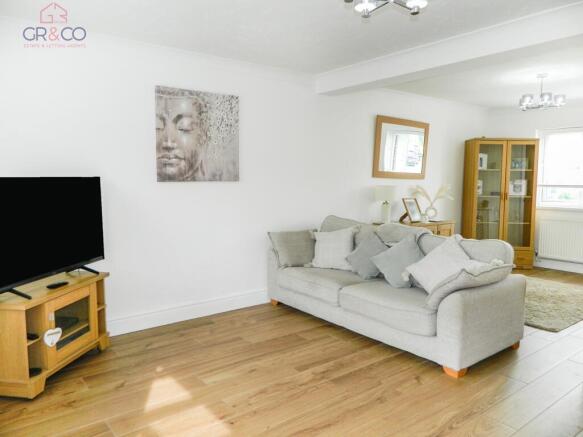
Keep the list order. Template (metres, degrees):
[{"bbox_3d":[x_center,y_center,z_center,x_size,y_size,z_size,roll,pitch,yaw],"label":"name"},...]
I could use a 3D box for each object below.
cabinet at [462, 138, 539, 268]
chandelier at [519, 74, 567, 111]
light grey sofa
[{"bbox_3d":[3.114,-0.213,6.326,0.933,1.886,0.377,1,6,0],"label":"cabinet"},{"bbox_3d":[2.613,-1.316,4.408,0.486,0.382,0.486,-4,8,-37],"label":"chandelier"},{"bbox_3d":[0.817,0.511,3.868,0.973,0.893,2.104,-4,8,-39],"label":"light grey sofa"}]

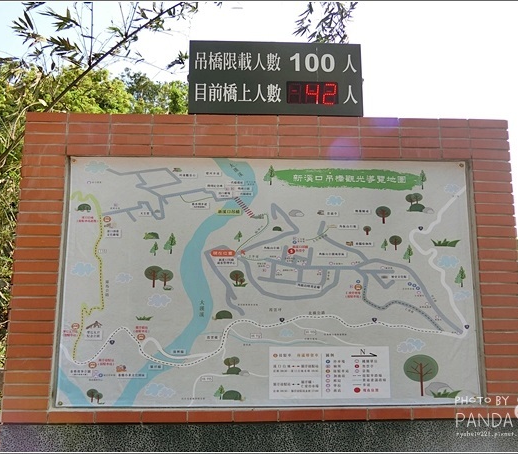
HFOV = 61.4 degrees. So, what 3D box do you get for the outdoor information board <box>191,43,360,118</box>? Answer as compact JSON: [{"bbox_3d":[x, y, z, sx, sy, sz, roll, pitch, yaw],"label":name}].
[{"bbox_3d":[0.101,-0.855,2.609,1.005,0.448,0.120,0,-8,-2],"label":"outdoor information board"}]

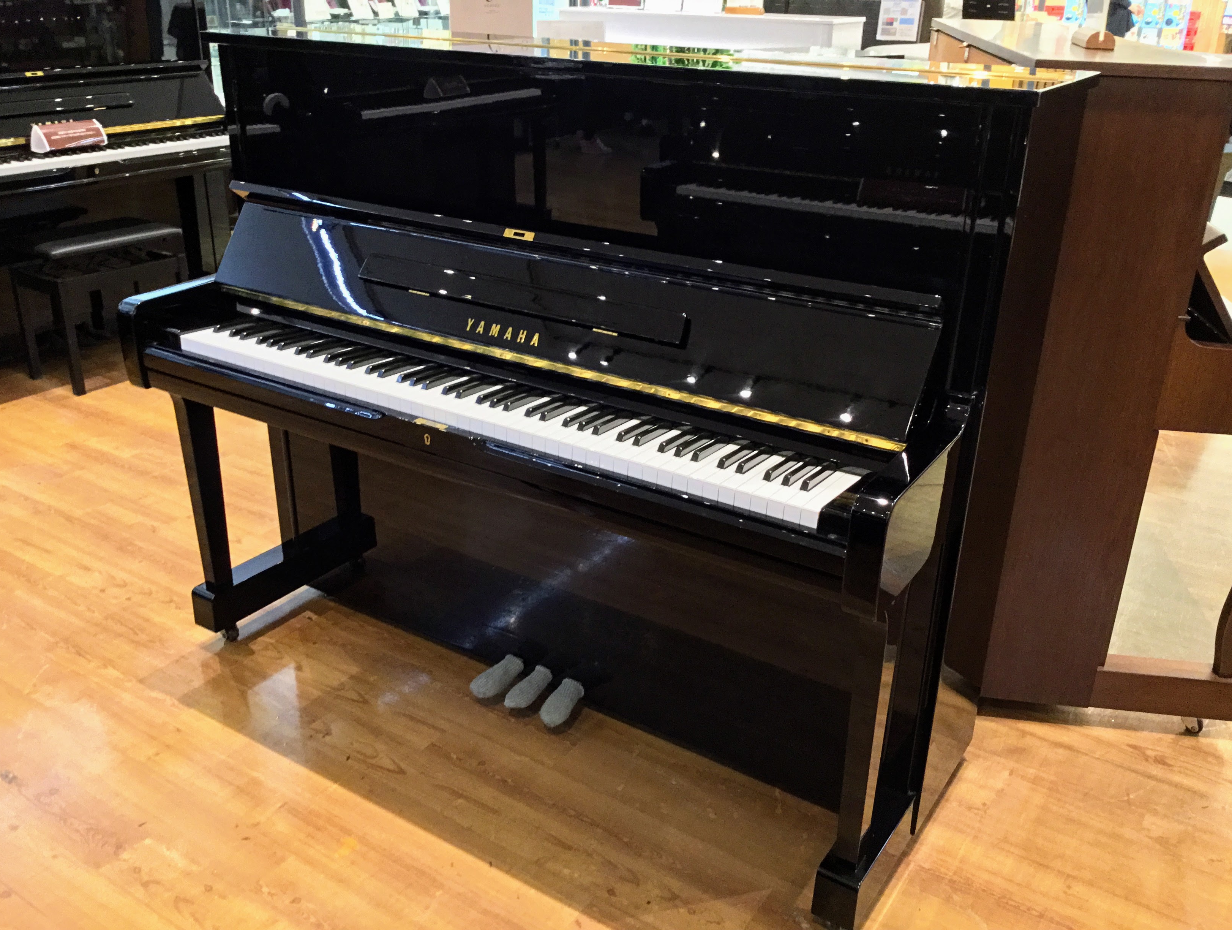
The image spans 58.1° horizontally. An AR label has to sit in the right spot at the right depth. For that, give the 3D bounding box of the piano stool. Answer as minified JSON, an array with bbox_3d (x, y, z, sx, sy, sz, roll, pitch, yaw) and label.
[{"bbox_3d":[-1.720,-0.548,3.755,0.290,0.470,0.475,17,29,32],"label":"piano stool"}]

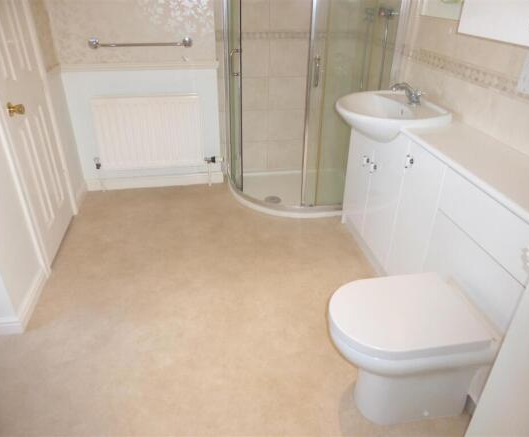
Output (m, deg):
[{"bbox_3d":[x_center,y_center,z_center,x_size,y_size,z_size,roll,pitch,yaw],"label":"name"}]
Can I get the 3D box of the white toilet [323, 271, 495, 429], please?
[{"bbox_3d":[0.480,0.496,1.505,0.504,0.415,0.357,-4,30,-9],"label":"white toilet"}]

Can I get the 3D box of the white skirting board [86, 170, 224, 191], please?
[{"bbox_3d":[-0.850,-0.298,3.171,1.048,0.097,0.018,-4,30,-9],"label":"white skirting board"}]

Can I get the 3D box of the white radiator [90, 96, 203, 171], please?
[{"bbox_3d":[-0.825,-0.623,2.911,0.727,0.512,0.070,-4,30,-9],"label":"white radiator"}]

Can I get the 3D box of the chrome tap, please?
[{"bbox_3d":[0.740,-0.639,2.074,0.140,0.100,0.085,-4,30,-9],"label":"chrome tap"}]

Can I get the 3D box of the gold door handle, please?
[{"bbox_3d":[-1.206,-0.531,1.965,0.062,0.062,0.062,-4,30,-9],"label":"gold door handle"}]

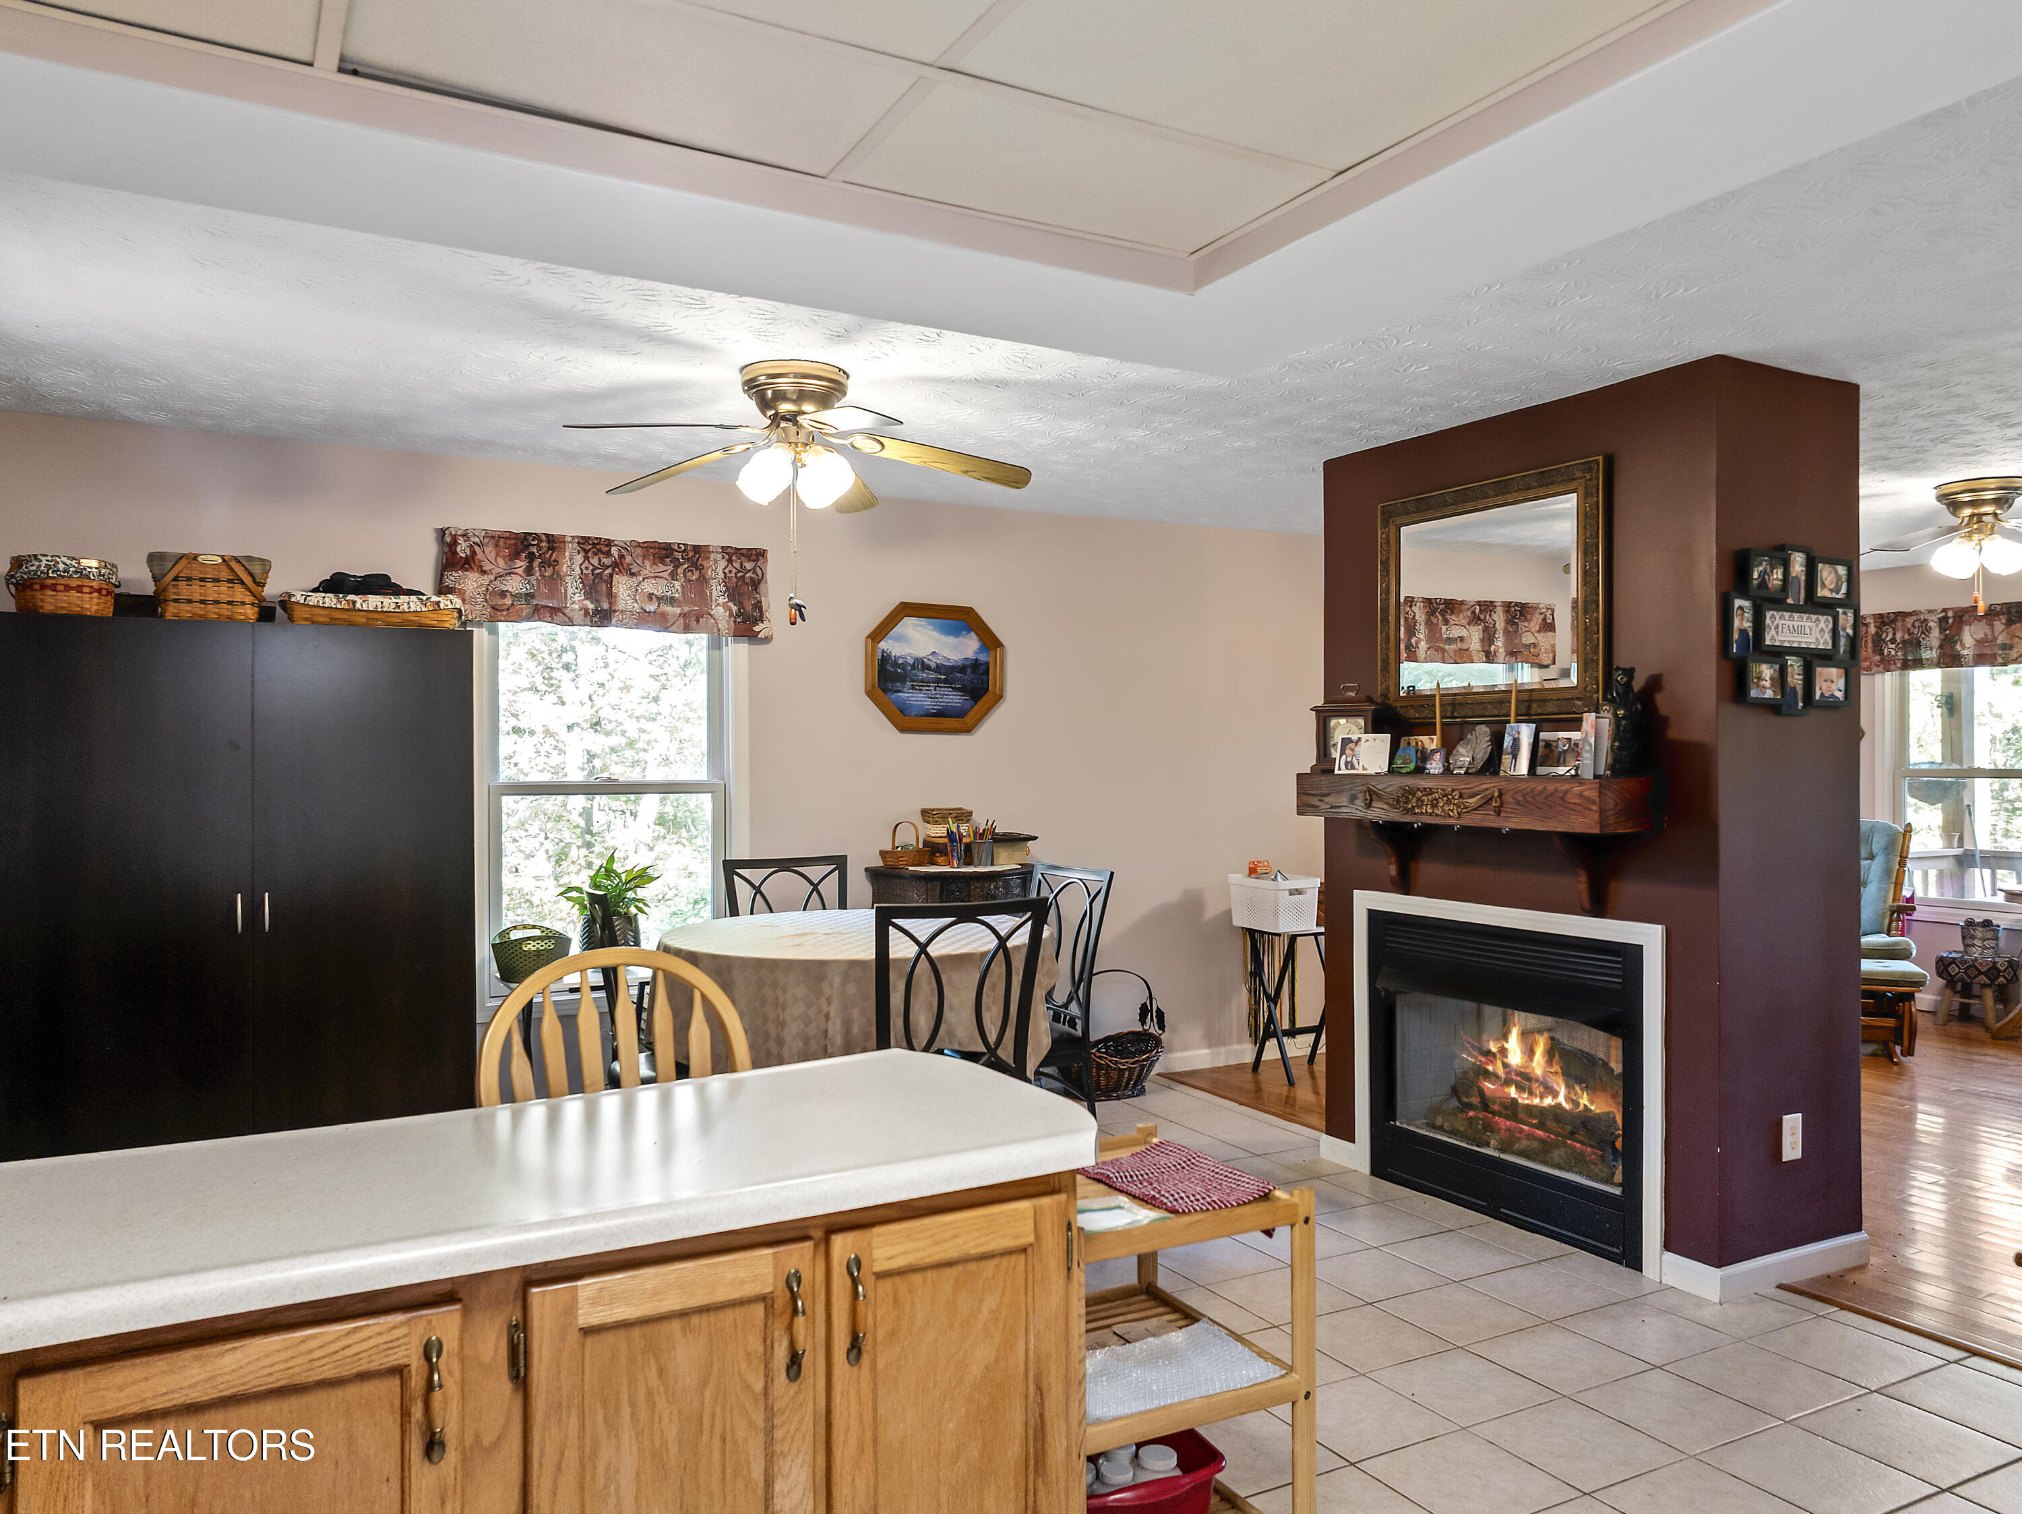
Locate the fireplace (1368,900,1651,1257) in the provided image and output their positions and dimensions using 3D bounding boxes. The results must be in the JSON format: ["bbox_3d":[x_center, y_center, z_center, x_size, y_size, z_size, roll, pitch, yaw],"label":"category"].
[{"bbox_3d":[1.619,0.960,4.362,0.360,0.890,1.060,0,0,-29],"label":"fireplace"}]

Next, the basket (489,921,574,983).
[{"bbox_3d":[-1.553,0.629,4.569,0.240,0.190,0.200,0,0,-28],"label":"basket"}]

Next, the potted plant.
[{"bbox_3d":[-1.336,0.508,4.656,0.320,0.380,0.310,0,0,-29],"label":"potted plant"}]

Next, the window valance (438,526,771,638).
[{"bbox_3d":[-1.413,-0.611,5.005,1.170,0.345,0.090,0,0,-29],"label":"window valance"}]

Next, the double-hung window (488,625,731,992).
[{"bbox_3d":[-1.454,0.115,5.071,0.880,1.430,0.100,0,0,-29],"label":"double-hung window"}]

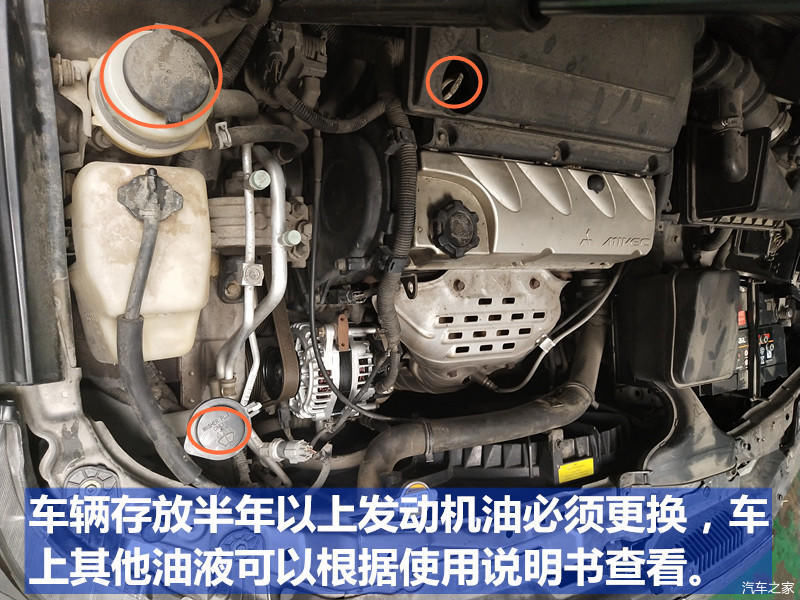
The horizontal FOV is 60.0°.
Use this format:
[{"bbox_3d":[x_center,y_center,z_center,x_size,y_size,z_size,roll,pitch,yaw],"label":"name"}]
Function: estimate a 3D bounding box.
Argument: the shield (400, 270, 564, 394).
[{"bbox_3d":[0.088,0.046,0.905,0.257,0.158,0.152,-2,87,-36],"label":"shield"}]

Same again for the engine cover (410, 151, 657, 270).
[{"bbox_3d":[0.171,-0.095,0.803,0.367,0.082,0.123,-2,87,-36],"label":"engine cover"}]

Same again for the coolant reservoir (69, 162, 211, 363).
[{"bbox_3d":[-0.260,-0.023,0.670,0.121,0.189,0.172,-2,87,-36],"label":"coolant reservoir"}]

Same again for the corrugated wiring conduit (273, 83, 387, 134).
[{"bbox_3d":[-0.072,-0.190,0.716,0.130,0.040,0.050,-3,89,-37],"label":"corrugated wiring conduit"}]

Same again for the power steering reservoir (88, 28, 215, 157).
[{"bbox_3d":[-0.216,-0.176,0.603,0.098,0.108,0.098,-2,90,-35],"label":"power steering reservoir"}]

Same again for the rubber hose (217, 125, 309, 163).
[{"bbox_3d":[-0.140,-0.155,0.690,0.119,0.052,0.048,-2,87,-36],"label":"rubber hose"}]

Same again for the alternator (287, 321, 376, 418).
[{"bbox_3d":[-0.086,0.097,0.899,0.136,0.126,0.131,-2,87,-36],"label":"alternator"}]

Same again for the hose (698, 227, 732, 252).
[{"bbox_3d":[0.526,-0.102,1.169,0.079,0.058,0.055,-2,87,-36],"label":"hose"}]

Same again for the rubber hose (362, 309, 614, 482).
[{"bbox_3d":[0.147,0.125,0.949,0.389,0.131,0.212,-2,87,-36],"label":"rubber hose"}]

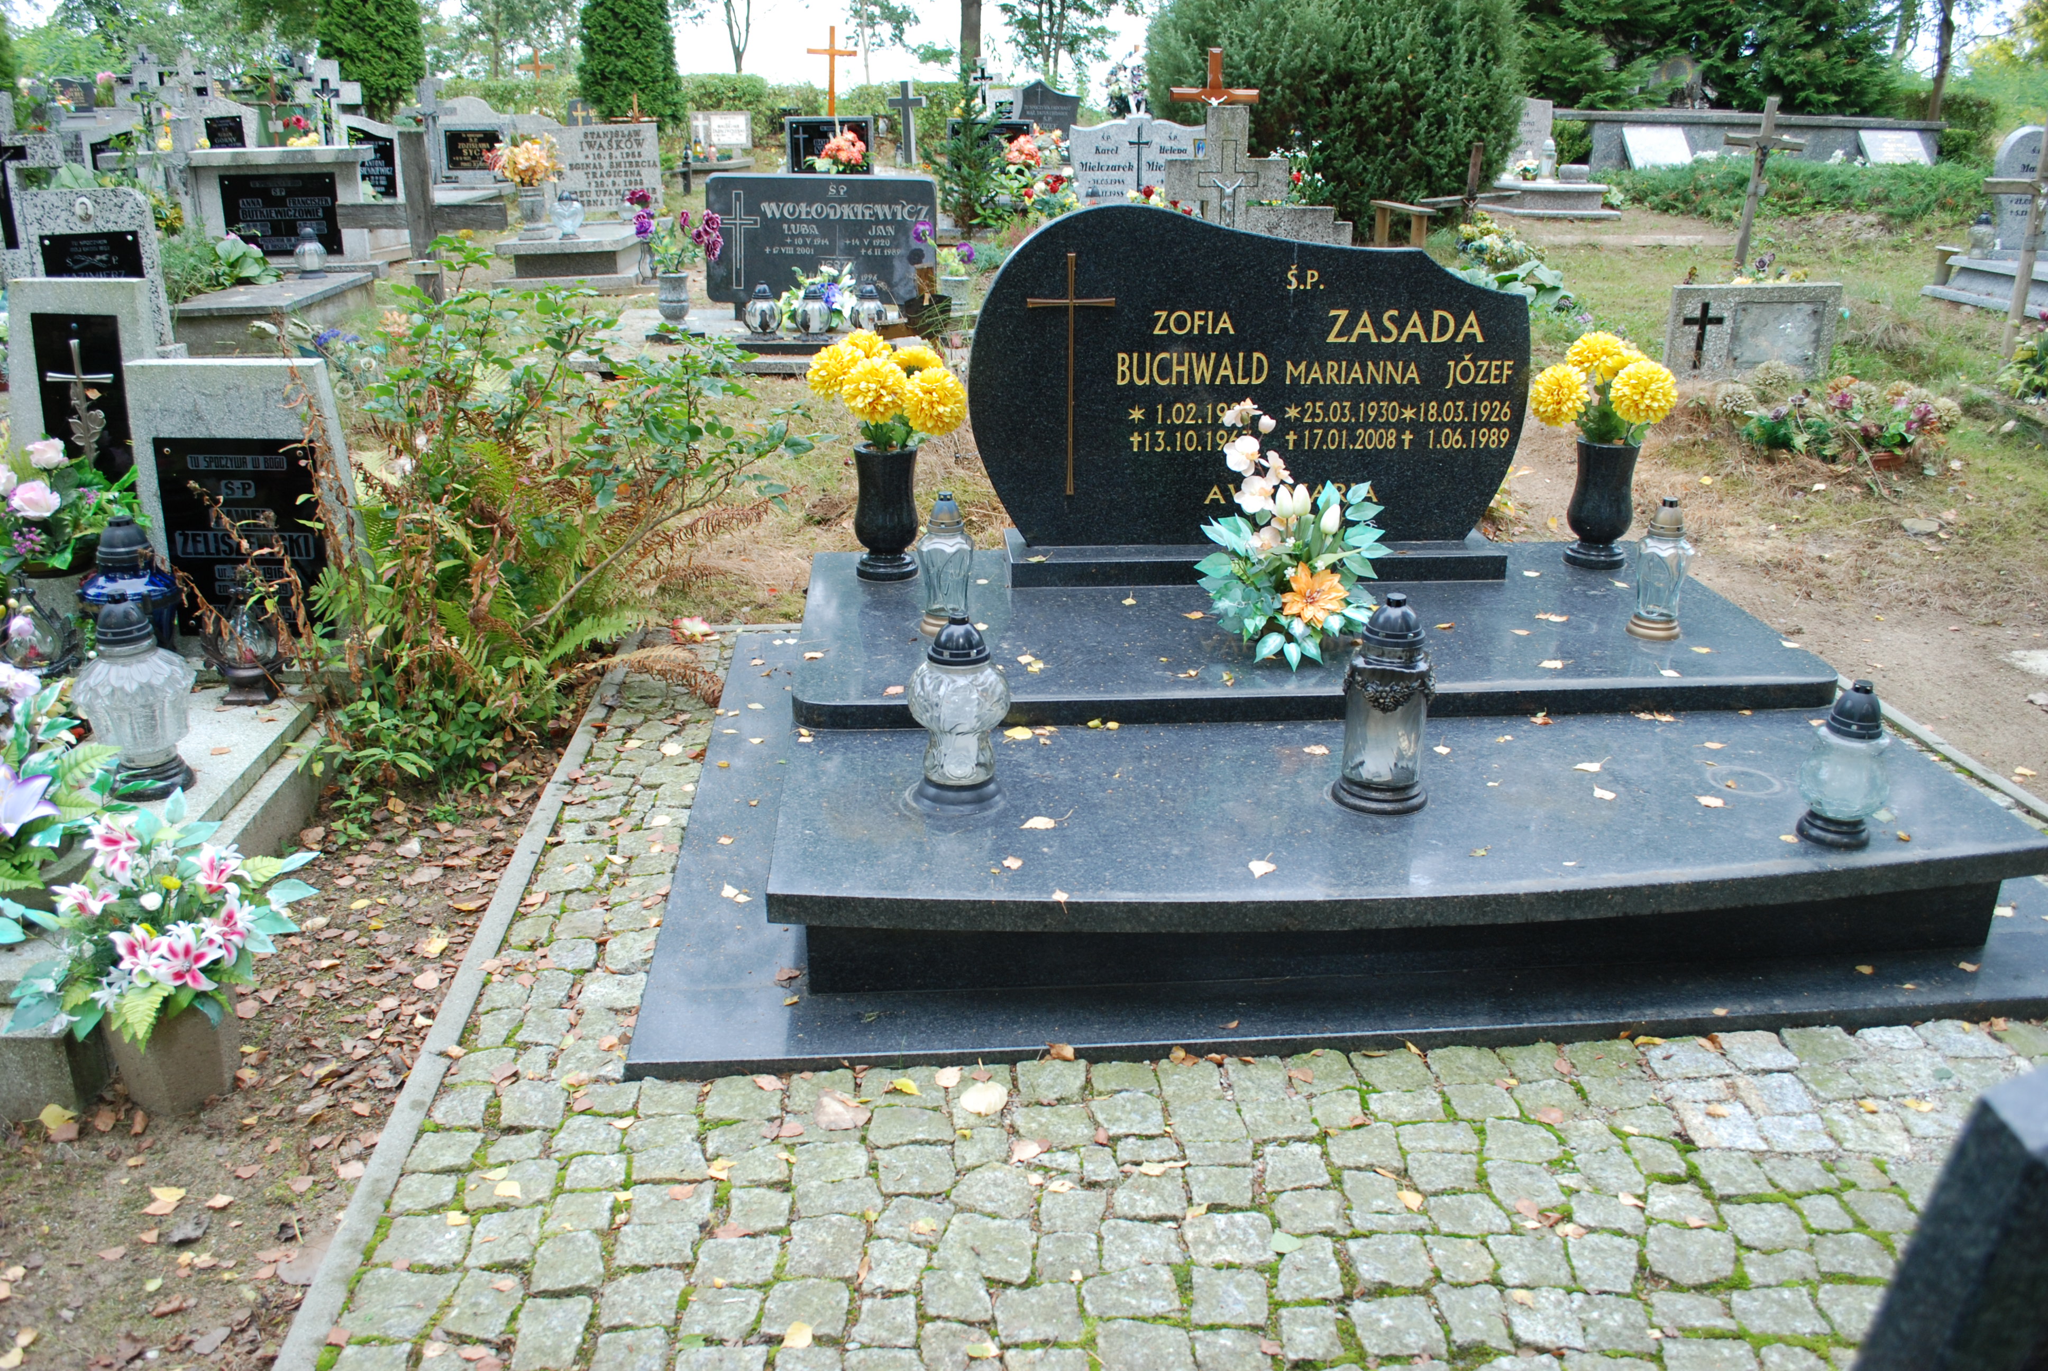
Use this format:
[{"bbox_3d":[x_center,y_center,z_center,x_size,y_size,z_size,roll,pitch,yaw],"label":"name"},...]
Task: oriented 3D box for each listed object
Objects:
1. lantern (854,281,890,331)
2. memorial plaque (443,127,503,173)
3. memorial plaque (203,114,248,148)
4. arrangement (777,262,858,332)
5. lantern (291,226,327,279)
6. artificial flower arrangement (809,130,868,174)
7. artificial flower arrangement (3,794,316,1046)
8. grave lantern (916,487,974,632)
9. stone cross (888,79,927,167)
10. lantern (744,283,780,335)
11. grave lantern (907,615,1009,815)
[{"bbox_3d":[-0.760,-1.843,7.559,0.185,0.260,0.185,-1,22,-4],"label":"lantern"},{"bbox_3d":[-4.649,-4.520,13.000,0.460,0.310,0.030,-1,21,-5],"label":"memorial plaque"},{"bbox_3d":[-7.276,-5.038,14.000,0.350,0.300,0.030,-1,22,-5],"label":"memorial plaque"},{"bbox_3d":[-1.060,-1.992,7.900,0.400,0.330,0.300,-1,21,-5],"label":"arrangement"},{"bbox_3d":[-3.908,-2.370,8.423,0.185,0.265,0.185,-1,22,-4],"label":"lantern"},{"bbox_3d":[-1.562,-4.516,13.000,0.500,0.360,0.380,-1,22,-5],"label":"artificial flower arrangement"},{"bbox_3d":[-1.345,0.361,2.392,0.450,0.360,0.390,-1,22,-5],"label":"artificial flower arrangement"},{"bbox_3d":[-0.172,-0.264,3.321,0.120,0.295,0.120,-1,21,-5],"label":"grave lantern"},{"bbox_3d":[-1.215,-5.849,16.000,0.380,0.880,0.120,6,22,14],"label":"stone cross"},{"bbox_3d":[-1.280,-1.840,7.537,0.185,0.260,0.185,-1,22,-4],"label":"lantern"},{"bbox_3d":[-0.107,0.040,2.558,0.168,0.313,0.168,-1,22,-4],"label":"grave lantern"}]

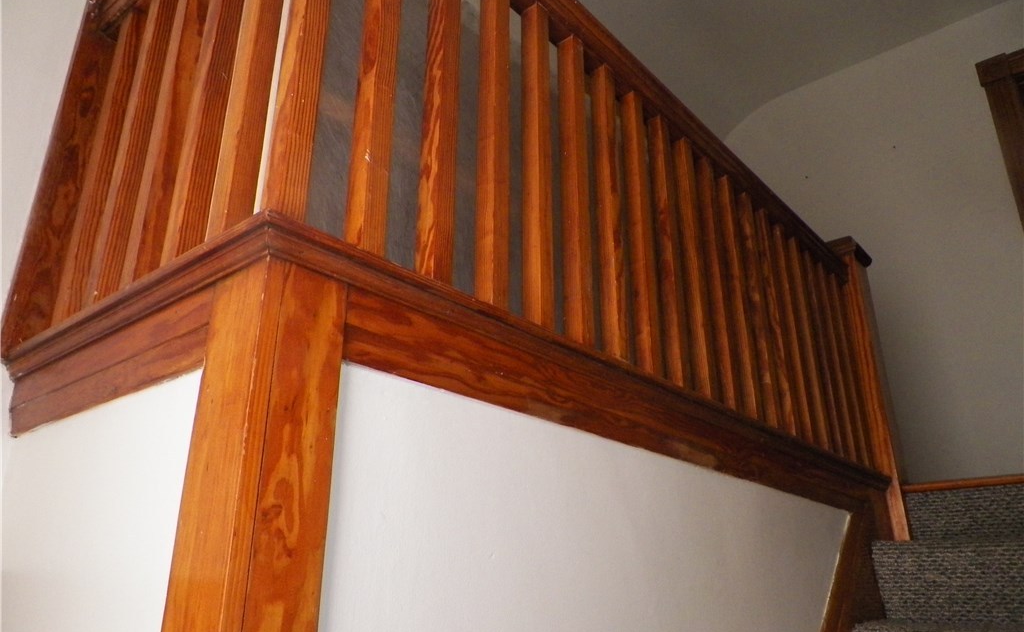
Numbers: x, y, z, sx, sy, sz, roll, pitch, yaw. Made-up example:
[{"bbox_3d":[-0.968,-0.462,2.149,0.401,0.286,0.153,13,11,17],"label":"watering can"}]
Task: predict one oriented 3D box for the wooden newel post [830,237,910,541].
[{"bbox_3d":[1.145,0.237,2.401,0.167,0.988,0.167,-17,-27,37],"label":"wooden newel post"}]

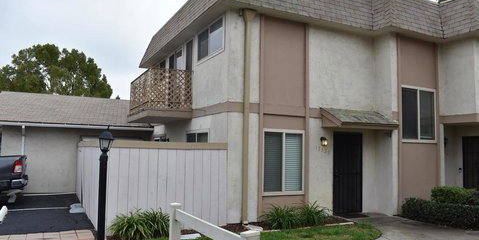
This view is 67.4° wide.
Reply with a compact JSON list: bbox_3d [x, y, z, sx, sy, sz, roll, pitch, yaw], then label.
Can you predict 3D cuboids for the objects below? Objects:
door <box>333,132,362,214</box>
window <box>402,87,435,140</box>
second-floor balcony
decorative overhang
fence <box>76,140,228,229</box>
[{"bbox_3d":[2.801,1.376,9.297,1.010,2.070,0.100,3,-4,-27],"label":"door"},{"bbox_3d":[5.007,-0.135,9.982,1.462,1.537,0.101,3,-5,-28],"label":"window"},{"bbox_3d":[-2.447,-0.614,10.846,1.218,1.310,2.688,3,-5,-28],"label":"second-floor balcony"},{"bbox_3d":[3.052,-0.023,9.079,1.950,0.500,0.740,3,-4,-27],"label":"decorative overhang"},{"bbox_3d":[-2.776,1.499,9.841,2.545,1.747,6.065,3,-5,-28],"label":"fence"}]

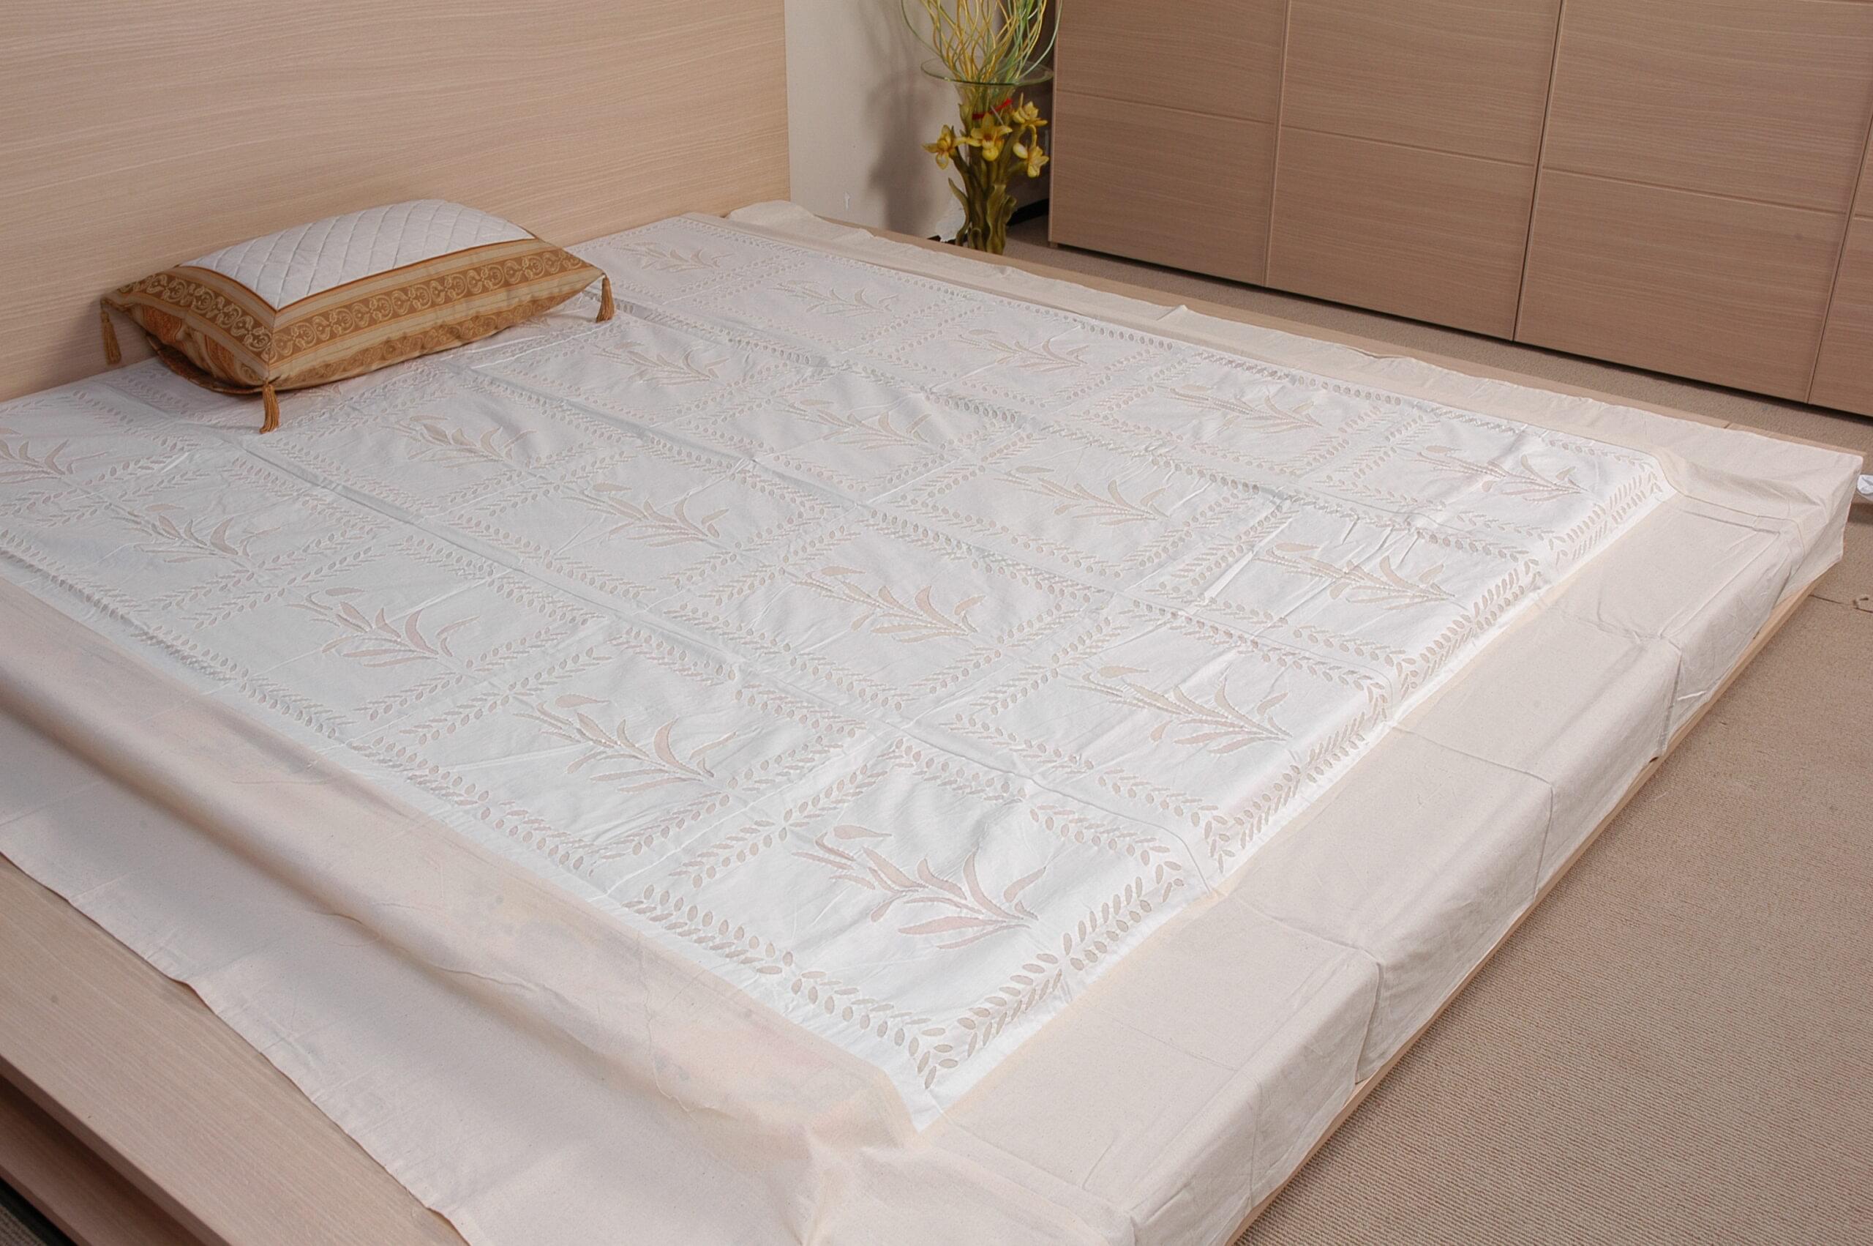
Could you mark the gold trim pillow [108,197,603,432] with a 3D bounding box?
[{"bbox_3d":[-0.886,-0.518,2.913,0.393,0.173,0.652,20,33,34],"label":"gold trim pillow"}]

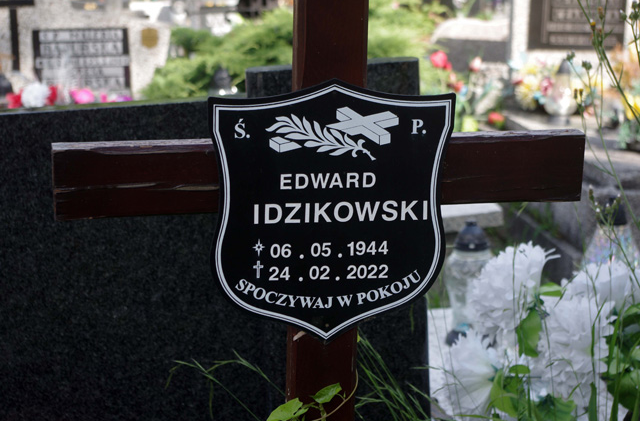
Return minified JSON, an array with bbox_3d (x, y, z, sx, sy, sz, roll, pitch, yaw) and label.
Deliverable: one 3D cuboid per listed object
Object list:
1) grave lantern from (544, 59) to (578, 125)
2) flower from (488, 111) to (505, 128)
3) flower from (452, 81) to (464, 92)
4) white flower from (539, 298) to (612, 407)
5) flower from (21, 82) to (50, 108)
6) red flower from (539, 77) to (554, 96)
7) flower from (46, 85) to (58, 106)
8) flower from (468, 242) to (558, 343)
[{"bbox_3d":[0.871,-0.429,5.250,0.118,0.243,0.118,0,15,0],"label":"grave lantern"},{"bbox_3d":[0.594,-0.306,4.900,0.058,0.060,0.058,0,15,0],"label":"flower"},{"bbox_3d":[0.476,-0.426,5.000,0.045,0.045,0.045,0,15,0],"label":"flower"},{"bbox_3d":[0.373,0.205,2.120,0.125,0.160,0.130,9,18,30],"label":"white flower"},{"bbox_3d":[-0.997,-0.403,5.100,0.100,0.093,0.090,-2,15,-6],"label":"flower"},{"bbox_3d":[0.817,-0.447,5.250,0.060,0.070,0.060,3,16,11],"label":"red flower"},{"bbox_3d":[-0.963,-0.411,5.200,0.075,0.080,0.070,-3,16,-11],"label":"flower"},{"bbox_3d":[0.284,0.121,2.150,0.135,0.145,0.125,12,19,36],"label":"flower"}]

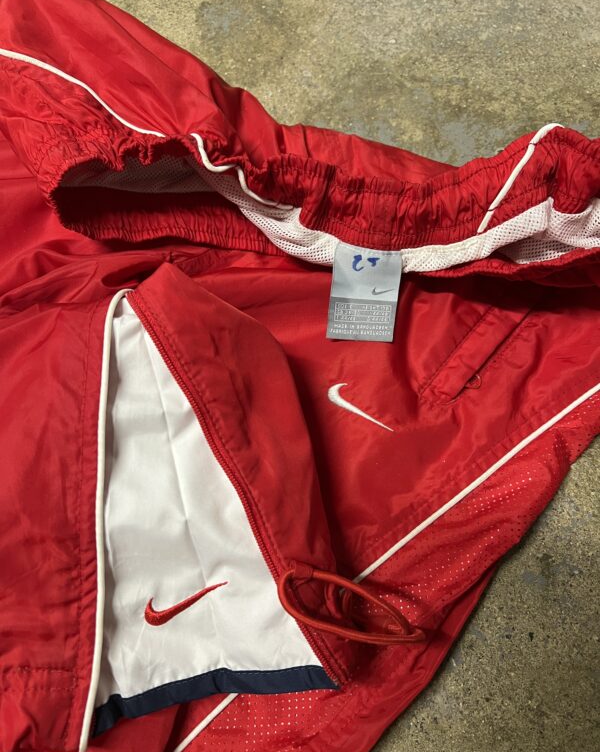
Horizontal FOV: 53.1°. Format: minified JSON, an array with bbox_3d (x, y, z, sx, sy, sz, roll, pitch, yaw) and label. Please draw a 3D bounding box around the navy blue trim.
[{"bbox_3d":[-0.051,0.185,0.357,0.144,0.015,0.024,-10,82,-2],"label":"navy blue trim"}]

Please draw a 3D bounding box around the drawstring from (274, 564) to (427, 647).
[{"bbox_3d":[0.030,0.138,0.354,0.090,0.020,0.030,20,75,6],"label":"drawstring"}]

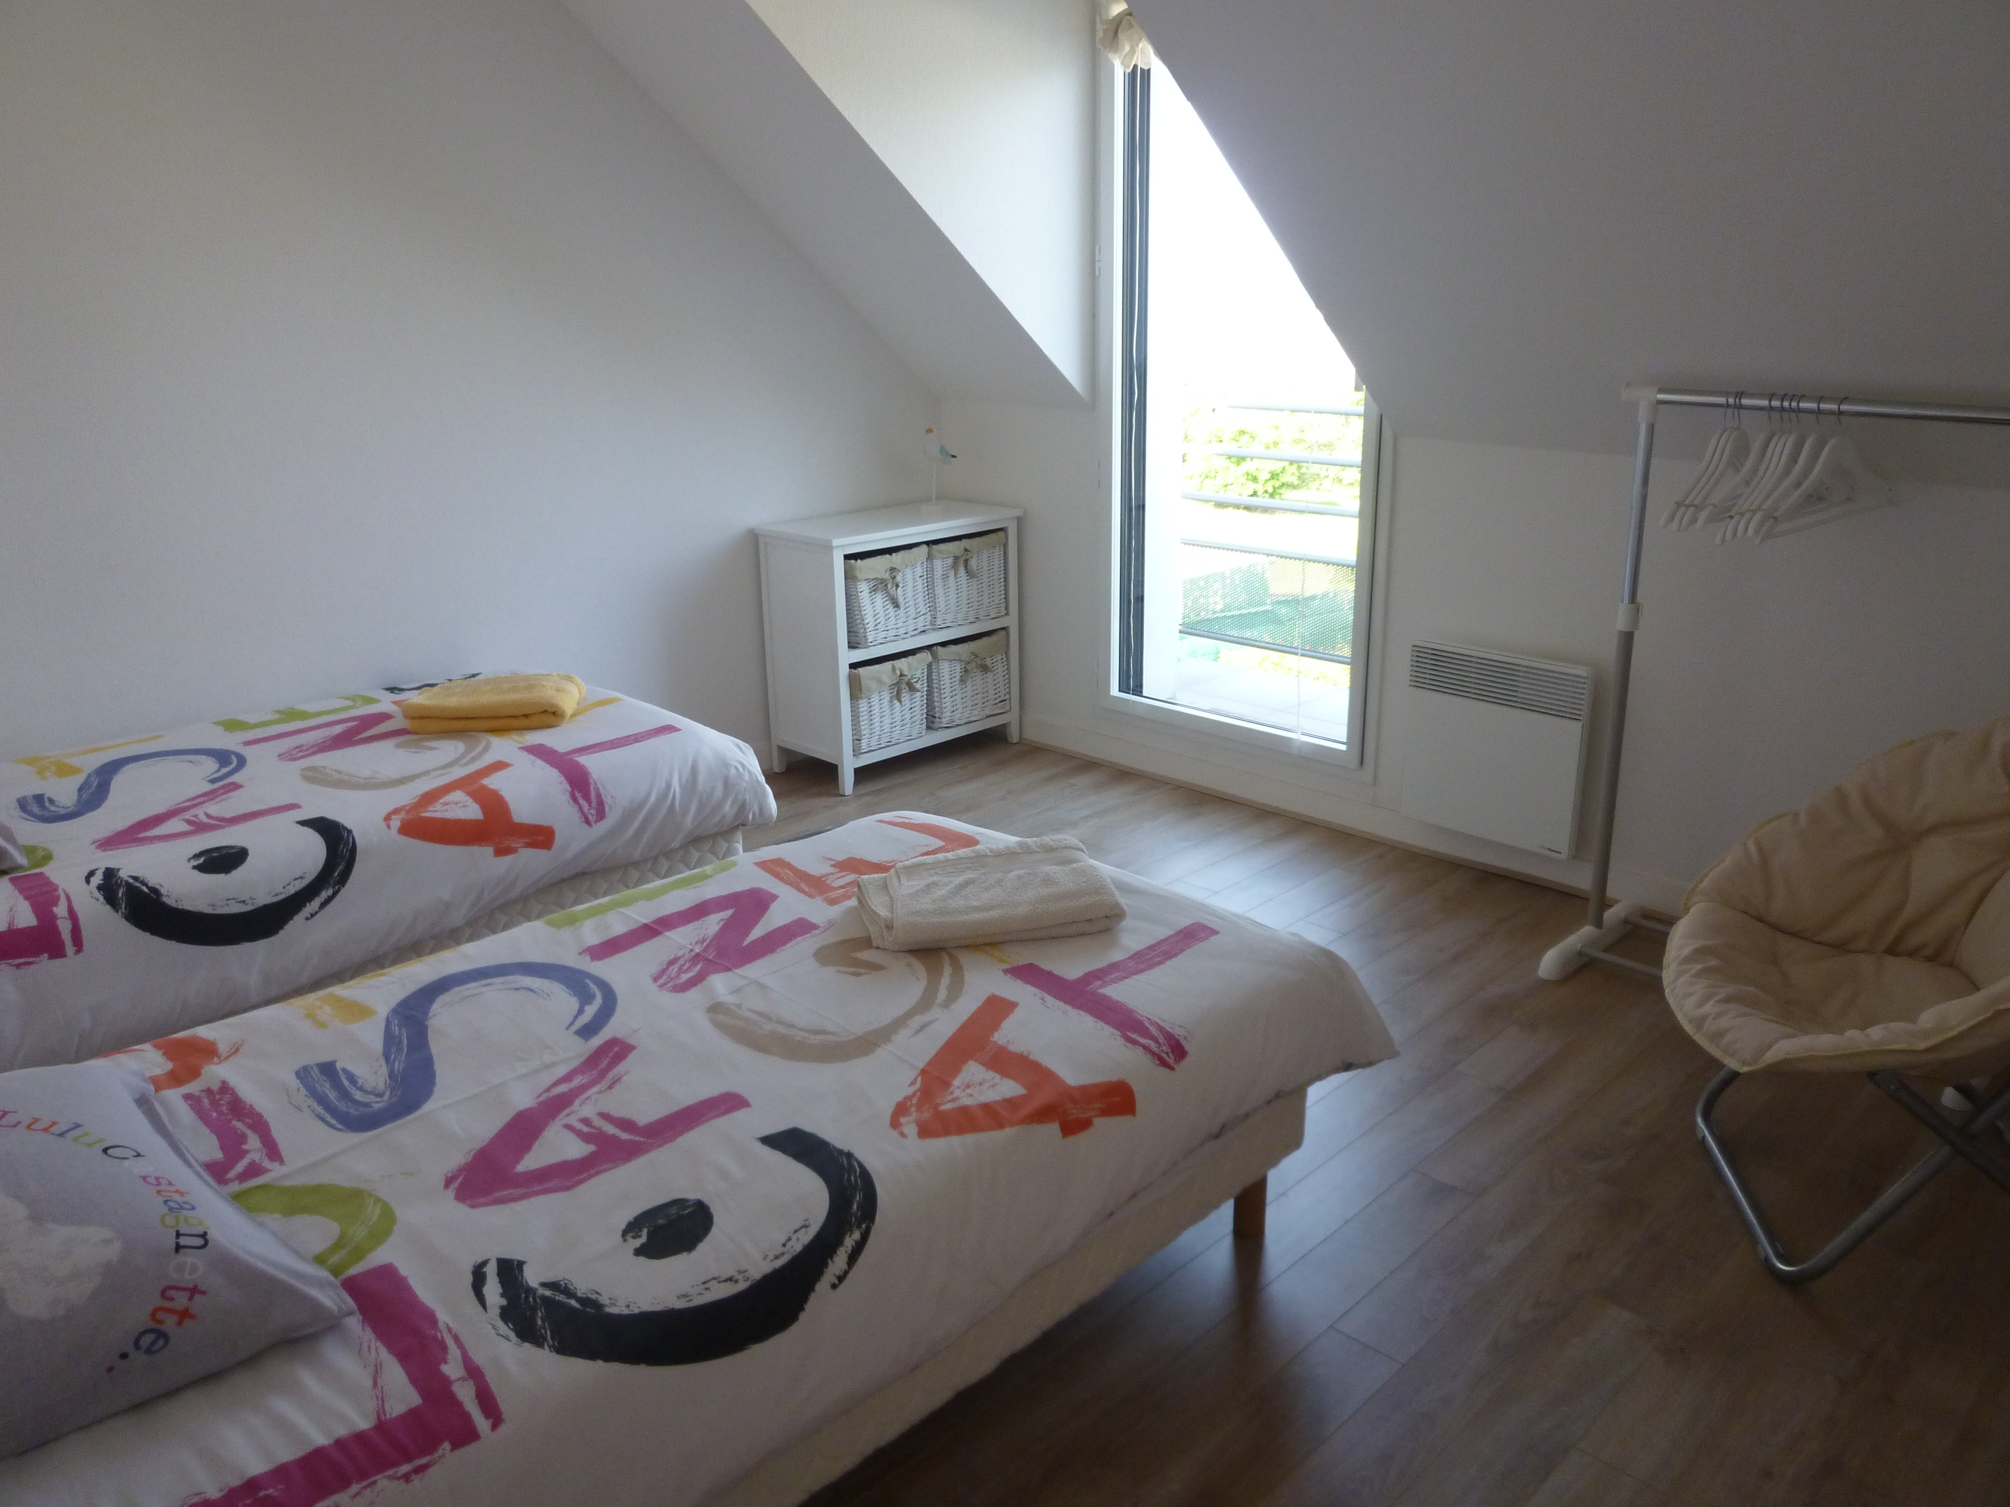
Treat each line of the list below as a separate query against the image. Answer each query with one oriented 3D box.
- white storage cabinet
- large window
[{"bbox_3d":[-0.323,-0.338,4.372,0.358,0.737,0.736,16,24,42],"label":"white storage cabinet"},{"bbox_3d":[0.613,-0.978,3.740,0.877,1.960,0.081,16,24,42],"label":"large window"}]

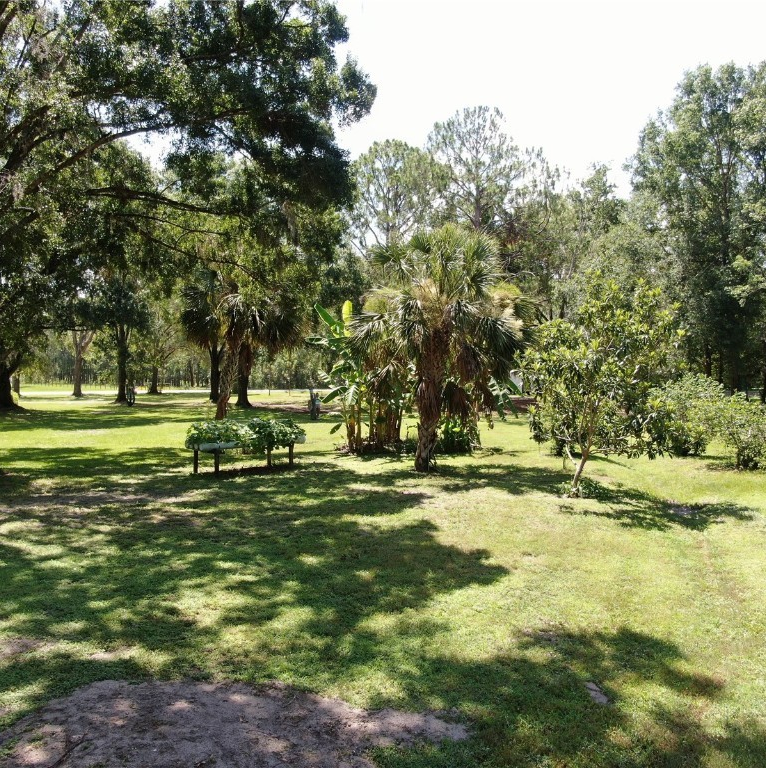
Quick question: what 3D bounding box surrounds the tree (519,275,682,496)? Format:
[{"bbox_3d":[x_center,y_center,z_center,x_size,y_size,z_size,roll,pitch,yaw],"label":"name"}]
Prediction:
[{"bbox_3d":[4.227,0.007,13.800,3.090,4.270,3.000,0,0,0],"label":"tree"}]

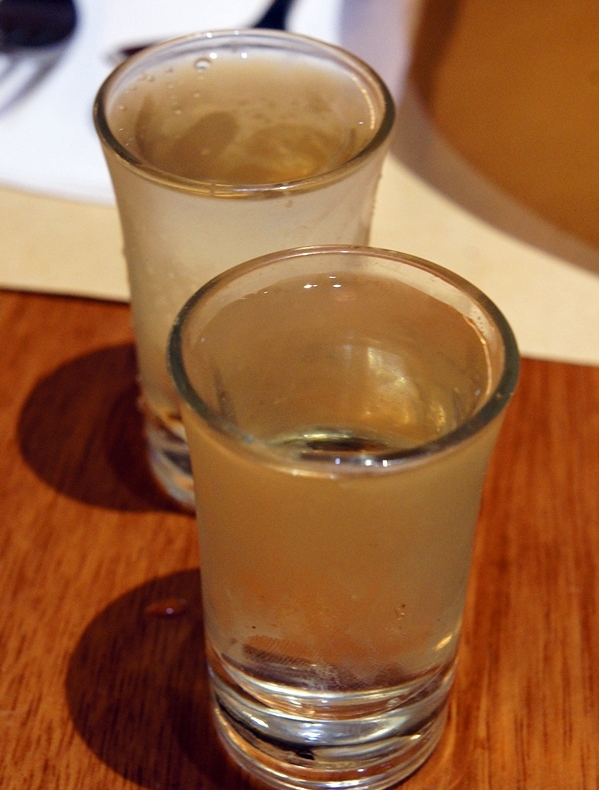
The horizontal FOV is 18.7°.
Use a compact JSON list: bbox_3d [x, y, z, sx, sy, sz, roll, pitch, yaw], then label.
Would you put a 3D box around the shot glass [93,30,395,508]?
[{"bbox_3d":[-0.009,-0.018,0.319,0.048,0.075,0.048,1,42,0],"label":"shot glass"}]

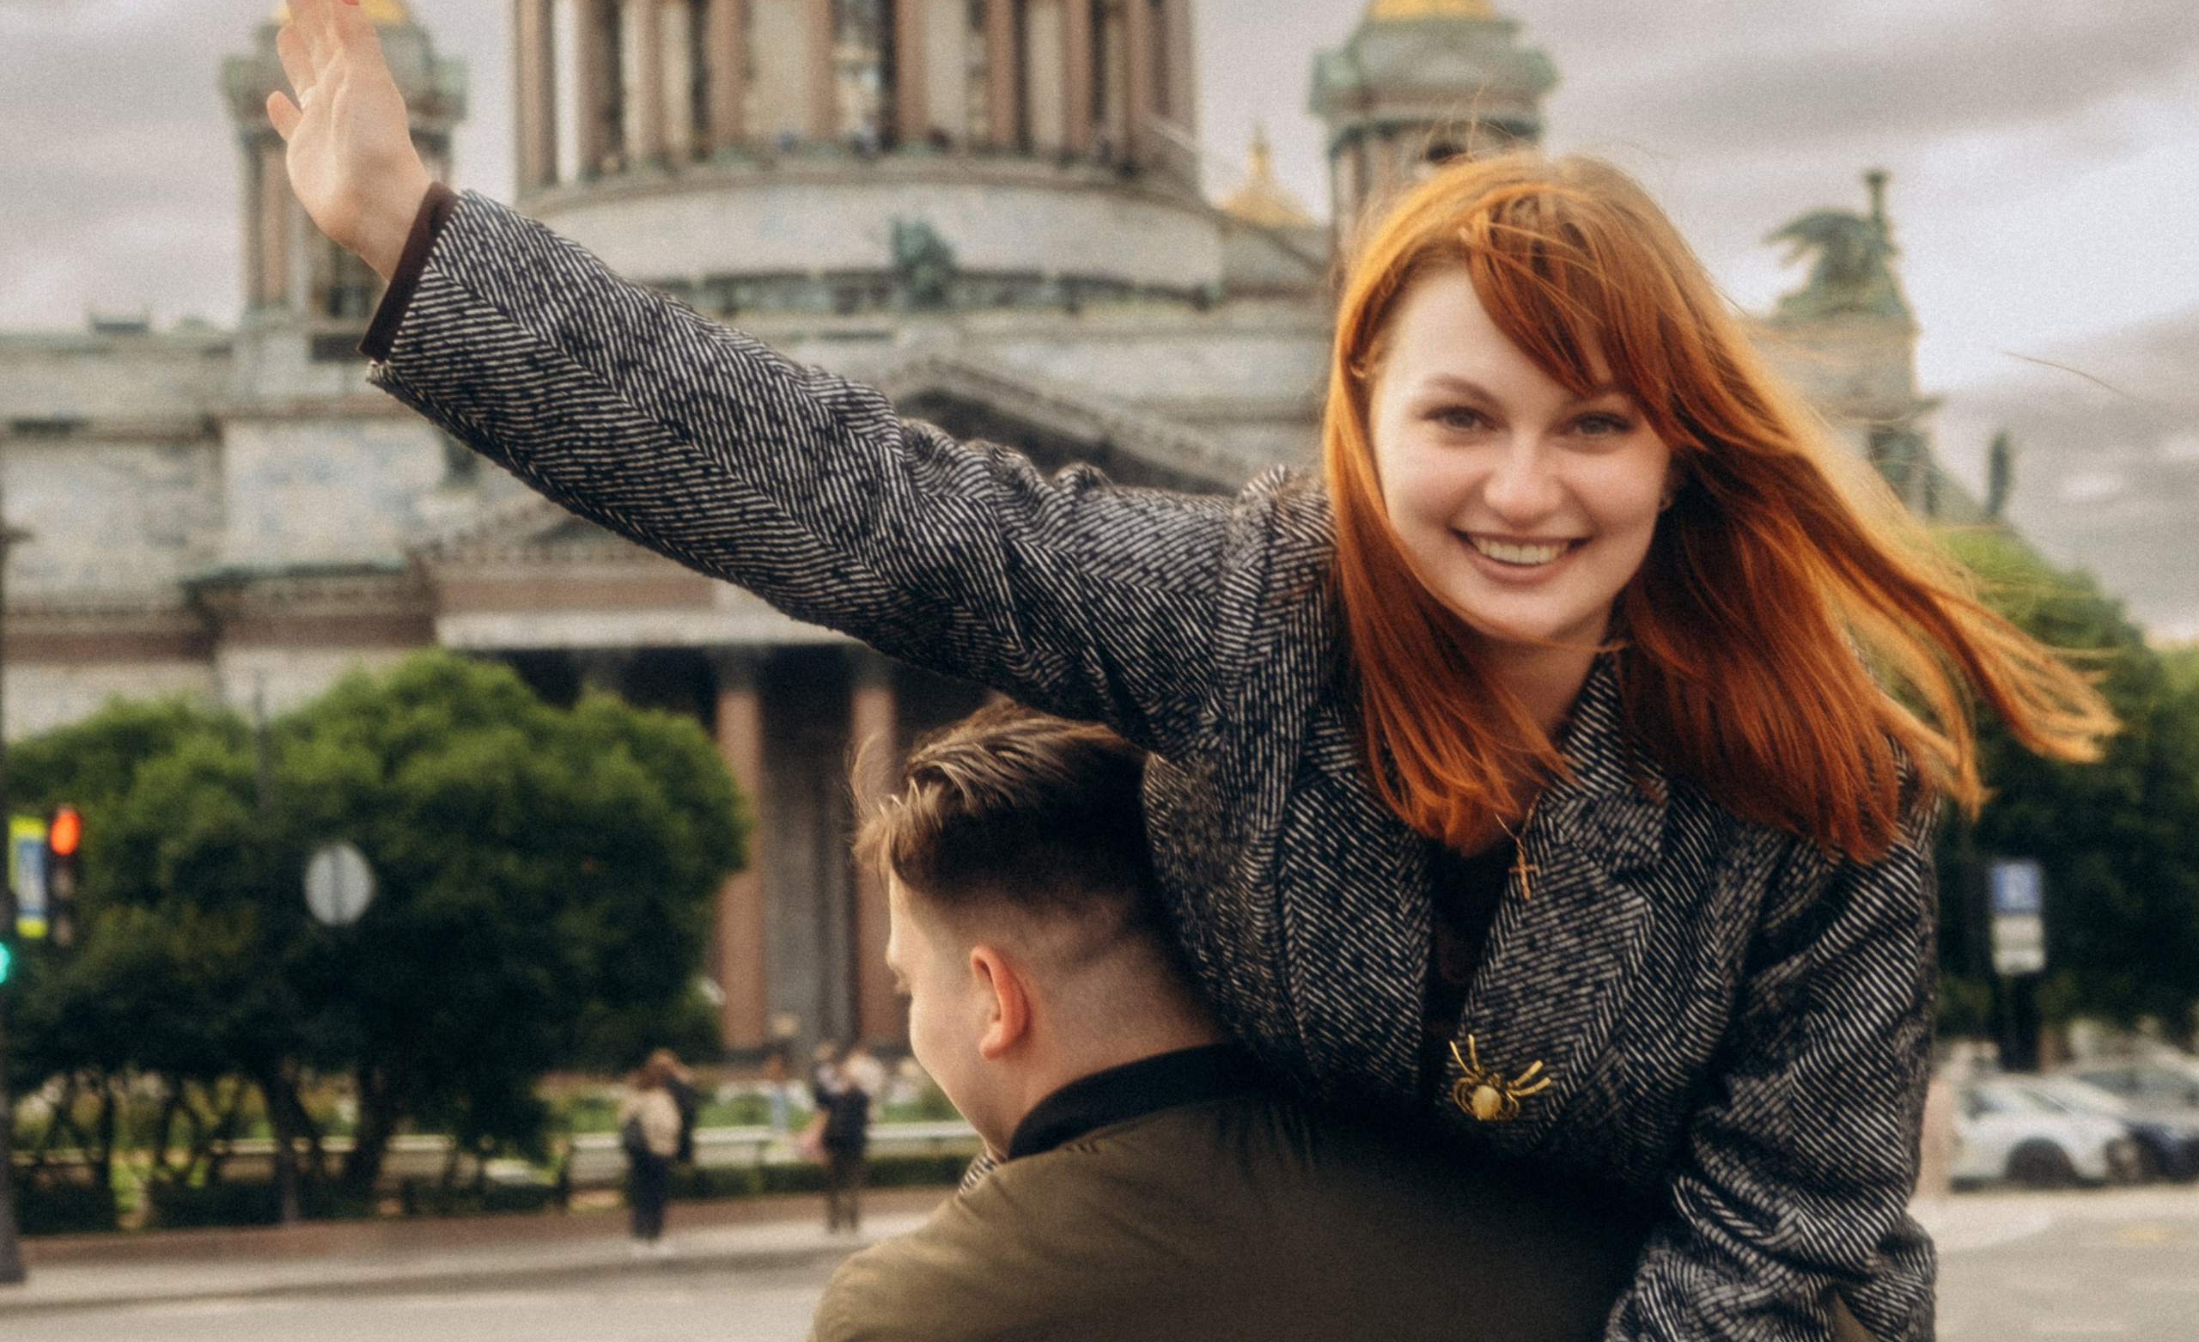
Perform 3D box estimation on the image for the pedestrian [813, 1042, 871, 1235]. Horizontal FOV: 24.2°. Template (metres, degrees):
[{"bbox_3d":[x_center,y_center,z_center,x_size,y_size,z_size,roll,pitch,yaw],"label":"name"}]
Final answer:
[{"bbox_3d":[-2.276,4.130,45.300,0.520,1.680,0.360,-2,-4,0],"label":"pedestrian"}]

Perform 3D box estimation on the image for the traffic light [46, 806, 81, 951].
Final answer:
[{"bbox_3d":[-7.575,1.516,37.500,0.260,1.050,0.320,-5,-5,35],"label":"traffic light"}]

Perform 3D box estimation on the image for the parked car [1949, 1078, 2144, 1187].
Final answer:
[{"bbox_3d":[10.261,5.605,62.000,4.400,1.450,1.800,-2,-4,-1],"label":"parked car"}]

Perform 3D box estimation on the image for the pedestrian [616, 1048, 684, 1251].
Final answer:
[{"bbox_3d":[-3.788,4.025,43.200,0.520,1.680,0.360,-3,-5,20],"label":"pedestrian"}]

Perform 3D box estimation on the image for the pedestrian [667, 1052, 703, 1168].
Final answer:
[{"bbox_3d":[-4.869,5.244,60.000,0.500,1.720,0.350,-3,-4,12],"label":"pedestrian"}]

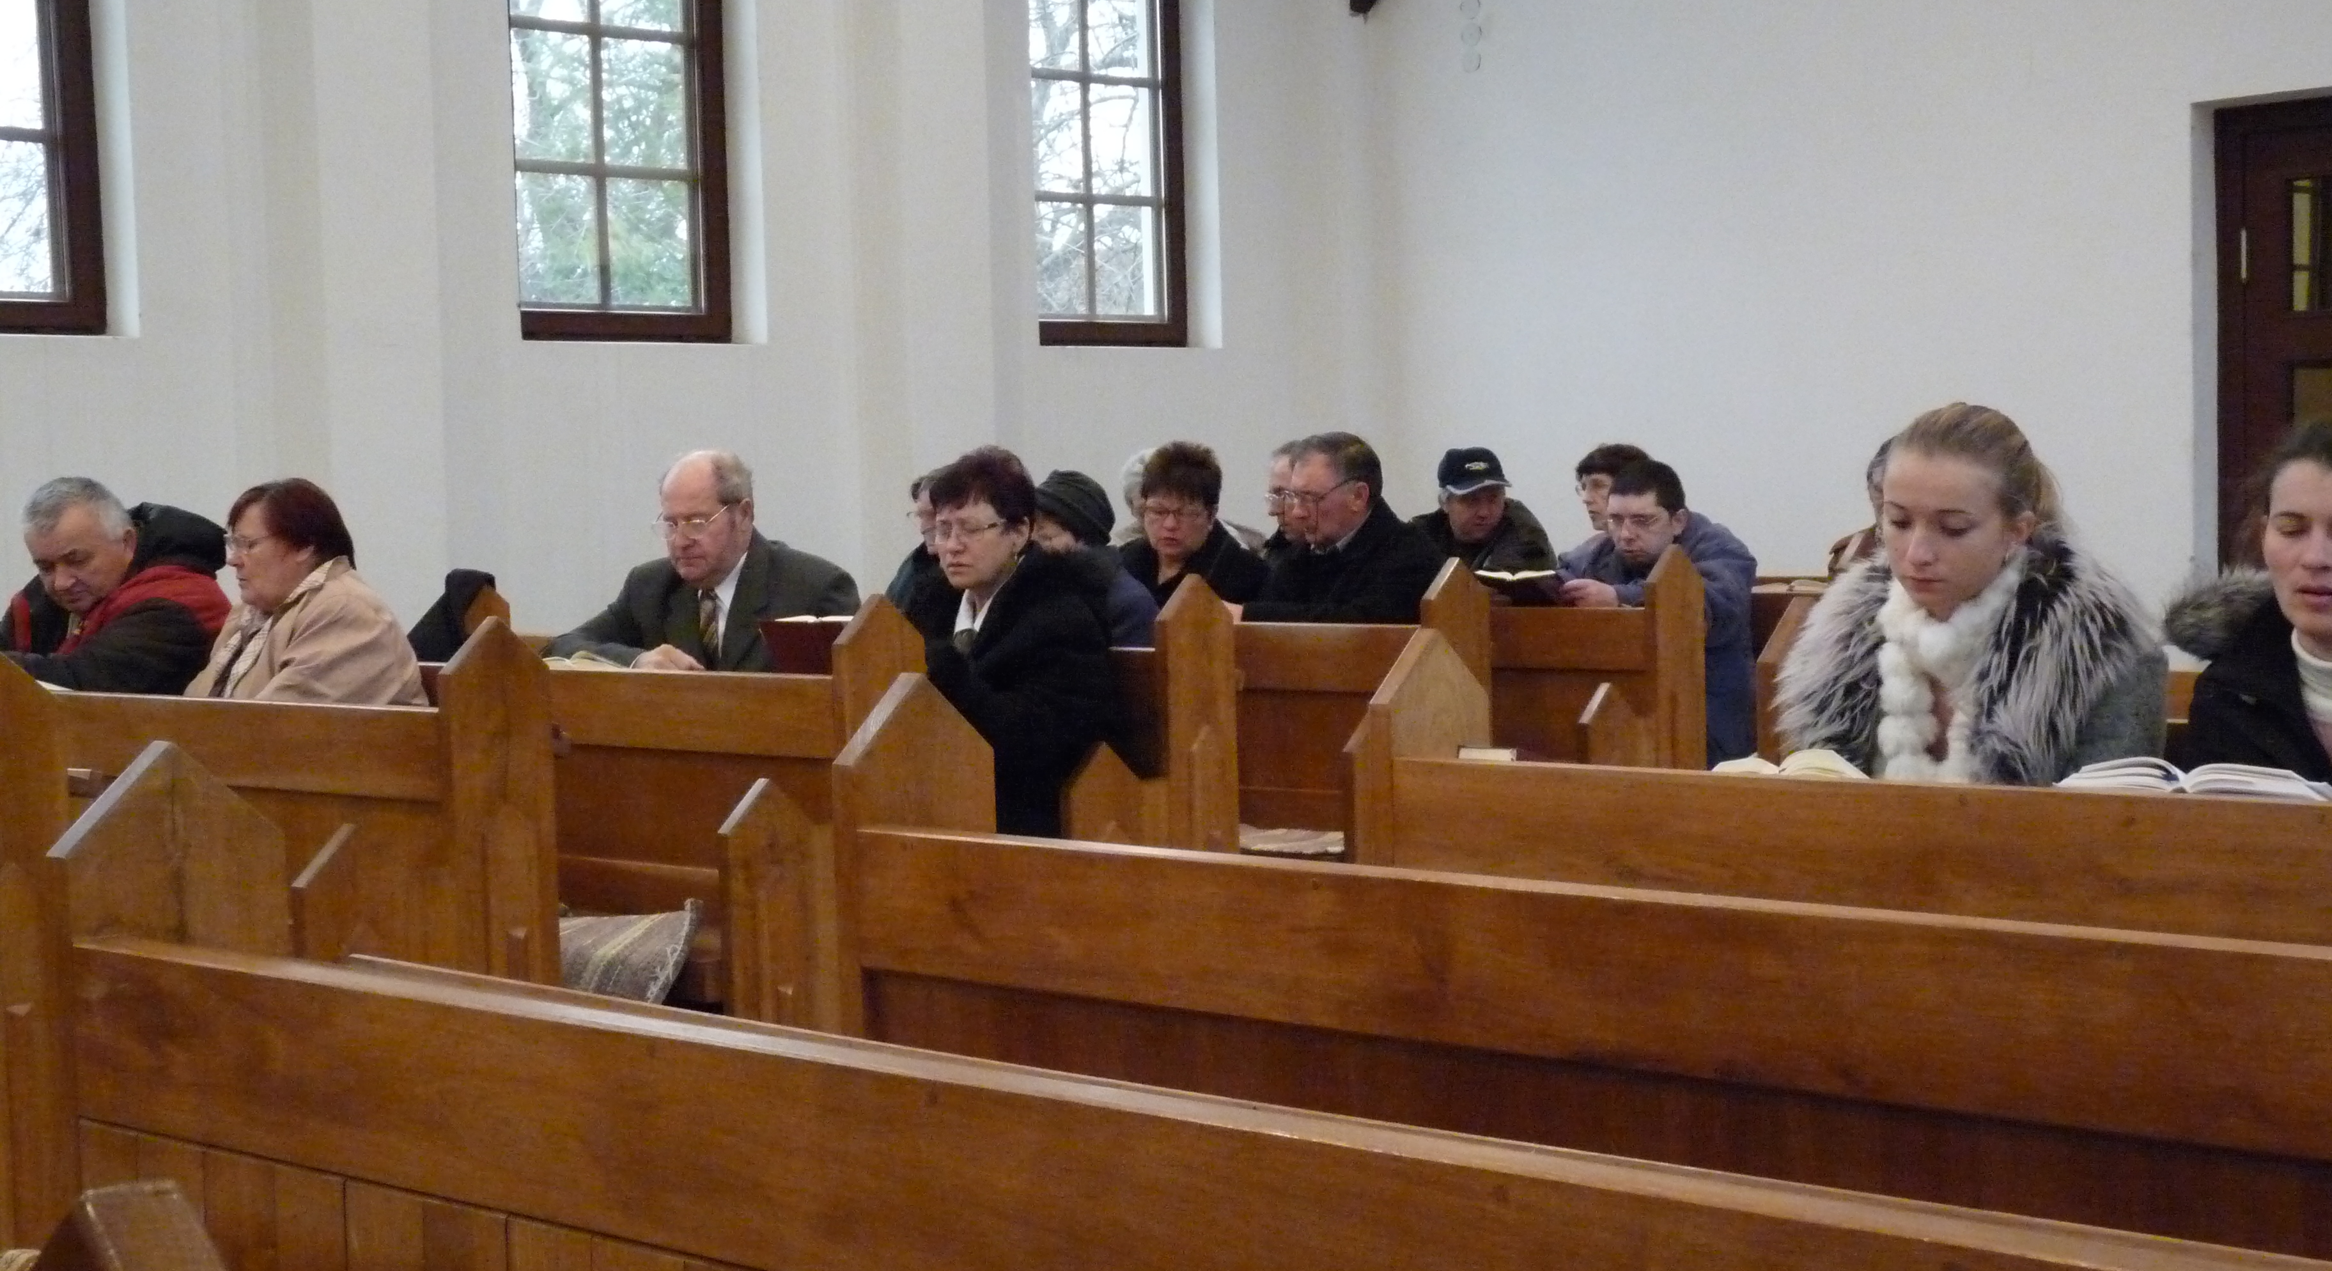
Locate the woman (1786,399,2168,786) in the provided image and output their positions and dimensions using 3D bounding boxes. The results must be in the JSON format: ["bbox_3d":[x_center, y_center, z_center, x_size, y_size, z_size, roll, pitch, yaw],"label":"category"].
[{"bbox_3d":[0.917,0.381,3.734,0.500,1.280,0.700,1,4,43],"label":"woman"}]

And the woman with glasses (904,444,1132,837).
[{"bbox_3d":[-0.358,0.308,5.879,0.520,1.290,0.720,1,4,43],"label":"woman with glasses"}]

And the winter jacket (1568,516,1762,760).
[{"bbox_3d":[1.125,0.031,7.445,0.530,0.630,0.530,1,4,43],"label":"winter jacket"}]

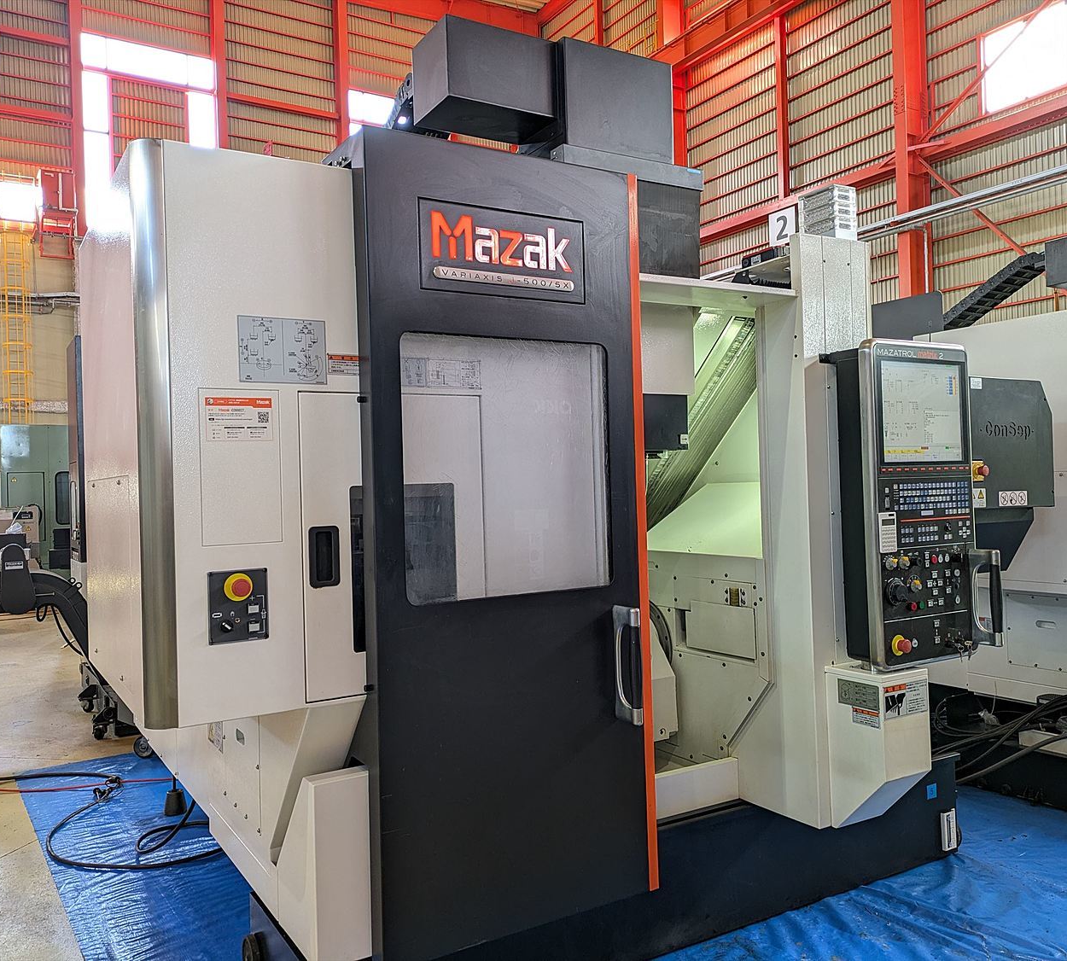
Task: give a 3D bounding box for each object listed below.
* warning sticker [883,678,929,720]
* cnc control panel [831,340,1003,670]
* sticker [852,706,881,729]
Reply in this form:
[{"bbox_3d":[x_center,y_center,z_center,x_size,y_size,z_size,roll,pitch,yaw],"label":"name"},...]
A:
[{"bbox_3d":[1.087,0.638,2.697,0.196,0.097,0.004,-1,-1,-31],"label":"warning sticker"},{"bbox_3d":[1.152,0.066,2.756,0.453,0.941,0.197,-1,-1,-31],"label":"cnc control panel"},{"bbox_3d":[0.969,0.692,2.693,0.004,0.045,0.095,-1,-1,-31],"label":"sticker"}]

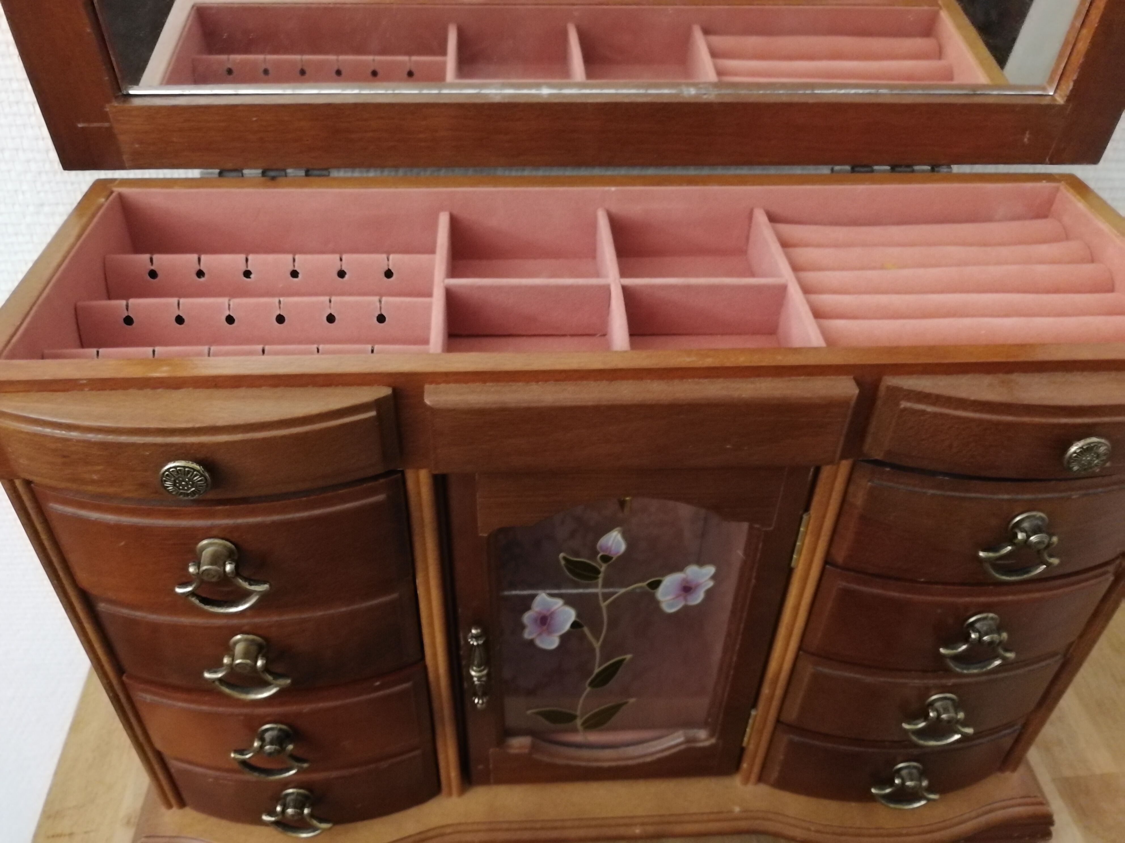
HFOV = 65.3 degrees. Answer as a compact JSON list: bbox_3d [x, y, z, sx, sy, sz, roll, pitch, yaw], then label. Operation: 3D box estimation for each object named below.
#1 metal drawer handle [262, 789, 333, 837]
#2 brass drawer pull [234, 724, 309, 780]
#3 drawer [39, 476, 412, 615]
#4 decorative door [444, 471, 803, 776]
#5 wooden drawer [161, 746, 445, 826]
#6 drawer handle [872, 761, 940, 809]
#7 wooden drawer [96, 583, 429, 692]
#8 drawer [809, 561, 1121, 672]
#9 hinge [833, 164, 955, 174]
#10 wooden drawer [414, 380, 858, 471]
[{"bbox_3d":[-0.104,0.155,0.347,0.026,0.025,0.010,-1,39,-3],"label":"metal drawer handle"},{"bbox_3d":[-0.105,0.120,0.319,0.026,0.025,0.010,-1,39,-3],"label":"brass drawer pull"},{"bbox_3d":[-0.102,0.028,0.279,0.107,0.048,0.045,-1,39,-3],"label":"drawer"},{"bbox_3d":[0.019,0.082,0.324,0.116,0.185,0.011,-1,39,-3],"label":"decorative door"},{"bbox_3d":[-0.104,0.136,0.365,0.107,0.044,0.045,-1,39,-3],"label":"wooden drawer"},{"bbox_3d":[0.140,0.150,0.360,0.028,0.024,0.010,-1,39,-3],"label":"drawer handle"},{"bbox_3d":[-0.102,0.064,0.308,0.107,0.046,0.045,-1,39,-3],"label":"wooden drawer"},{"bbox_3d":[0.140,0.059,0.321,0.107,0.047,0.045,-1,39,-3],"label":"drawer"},{"bbox_3d":[0.125,-0.096,0.333,0.047,0.005,0.005,-1,39,-3],"label":"hinge"},{"bbox_3d":[0.021,0.001,0.241,0.115,0.027,0.012,-1,39,-3],"label":"wooden drawer"}]

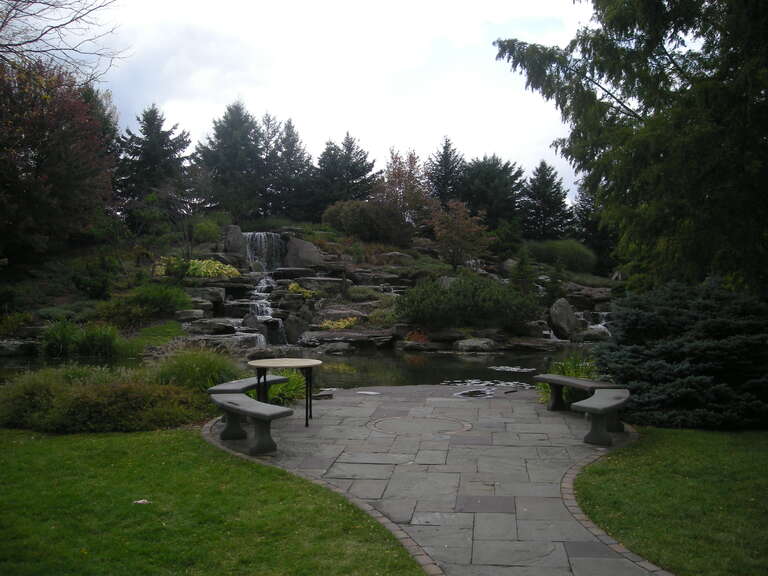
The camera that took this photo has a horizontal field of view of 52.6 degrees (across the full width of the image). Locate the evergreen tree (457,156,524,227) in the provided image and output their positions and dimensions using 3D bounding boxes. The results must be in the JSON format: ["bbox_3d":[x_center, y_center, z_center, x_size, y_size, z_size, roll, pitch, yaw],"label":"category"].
[{"bbox_3d":[5.898,-5.233,43.000,3.766,4.319,3.700,0,0,0],"label":"evergreen tree"}]

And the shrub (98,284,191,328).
[{"bbox_3d":[-6.477,0.500,21.000,2.490,1.190,1.900,0,1,0],"label":"shrub"}]

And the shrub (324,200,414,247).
[{"bbox_3d":[-0.765,-2.990,36.000,4.173,2.133,3.200,0,0,0],"label":"shrub"}]

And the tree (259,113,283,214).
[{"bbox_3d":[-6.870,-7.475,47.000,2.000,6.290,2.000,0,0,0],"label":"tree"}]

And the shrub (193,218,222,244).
[{"bbox_3d":[-8.001,-2.592,35.000,1.260,1.080,1.200,0,0,0],"label":"shrub"}]

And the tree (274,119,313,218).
[{"bbox_3d":[-4.196,-5.471,36.000,1.940,4.780,1.940,0,1,0],"label":"tree"}]

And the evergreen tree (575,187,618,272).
[{"bbox_3d":[8.988,-2.444,33.000,1.960,3.910,1.960,0,1,0],"label":"evergreen tree"}]

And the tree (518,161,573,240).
[{"bbox_3d":[9.567,-5.184,46.000,3.200,4.740,3.100,0,0,0],"label":"tree"}]

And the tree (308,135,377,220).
[{"bbox_3d":[-1.825,-4.981,35.000,3.160,4.060,3.160,0,1,0],"label":"tree"}]

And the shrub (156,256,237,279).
[{"bbox_3d":[-5.812,-0.608,24.200,2.560,0.750,1.300,0,1,0],"label":"shrub"}]

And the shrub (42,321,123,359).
[{"bbox_3d":[-8.076,1.366,20.800,2.143,0.991,1.500,0,0,0],"label":"shrub"}]

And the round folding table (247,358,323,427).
[{"bbox_3d":[-1.196,1.267,9.430,0.920,0.740,0.920,0,0,0],"label":"round folding table"}]

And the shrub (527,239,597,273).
[{"bbox_3d":[7.772,-1.423,34.000,3.065,1.489,2.500,0,0,0],"label":"shrub"}]

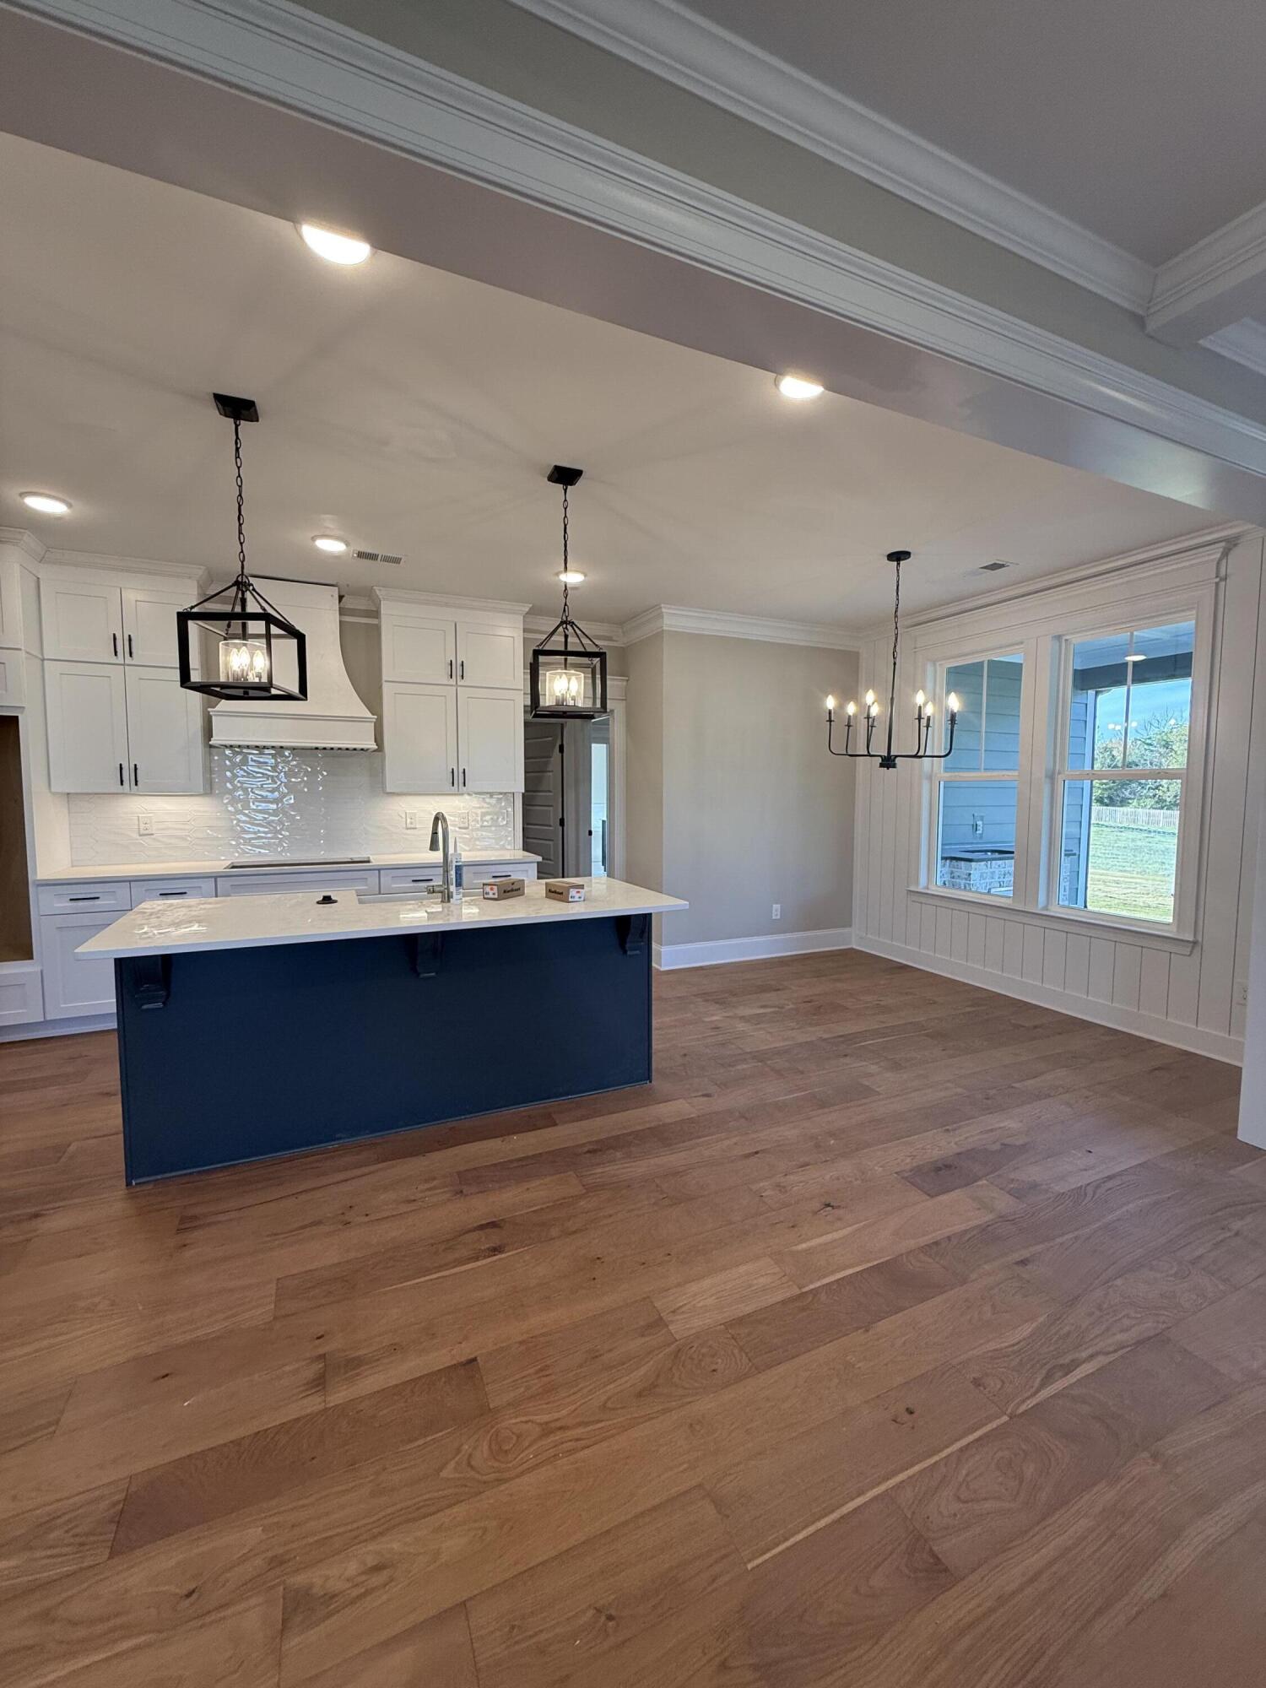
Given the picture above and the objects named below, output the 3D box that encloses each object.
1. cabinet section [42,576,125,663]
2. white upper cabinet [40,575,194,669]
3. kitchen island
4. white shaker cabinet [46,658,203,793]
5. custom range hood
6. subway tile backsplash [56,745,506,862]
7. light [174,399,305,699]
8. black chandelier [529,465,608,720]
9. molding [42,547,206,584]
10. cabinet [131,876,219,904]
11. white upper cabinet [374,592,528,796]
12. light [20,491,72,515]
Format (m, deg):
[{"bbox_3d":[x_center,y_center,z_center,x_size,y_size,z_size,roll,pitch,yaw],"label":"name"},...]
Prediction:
[{"bbox_3d":[-3.283,-1.302,4.144,0.375,0.445,0.310,-2,5,-25],"label":"cabinet section"},{"bbox_3d":[-3.087,-1.308,4.194,0.773,0.465,0.342,-2,5,-25],"label":"white upper cabinet"},{"bbox_3d":[-0.919,0.710,2.974,2.132,0.914,0.933,-2,5,-25],"label":"kitchen island"},{"bbox_3d":[-3.084,-0.693,4.223,0.763,0.761,0.330,-2,5,-25],"label":"white shaker cabinet"},{"bbox_3d":[-2.229,-1.162,4.511,0.936,1.045,0.510,-2,5,-25],"label":"custom range hood"},{"bbox_3d":[-2.242,-0.286,4.867,2.845,0.770,0.030,-2,5,-25],"label":"subway tile backsplash"},{"bbox_3d":[-1.384,-1.034,2.421,0.300,1.007,0.300,0,5,-4],"label":"light"},{"bbox_3d":[-0.285,-1.066,2.942,0.300,1.022,0.300,-1,5,-14],"label":"black chandelier"},{"bbox_3d":[-2.974,-1.627,3.988,0.835,0.074,0.075,-2,5,-25],"label":"molding"},{"bbox_3d":[-2.831,0.616,4.333,0.427,0.878,0.604,-2,5,-25],"label":"cabinet"},{"bbox_3d":[-1.308,-1.055,4.992,1.065,1.367,0.375,-2,5,-25],"label":"white upper cabinet"},{"bbox_3d":[-2.748,-1.592,3.201,0.190,0.022,0.190,-2,5,-25],"label":"light"}]

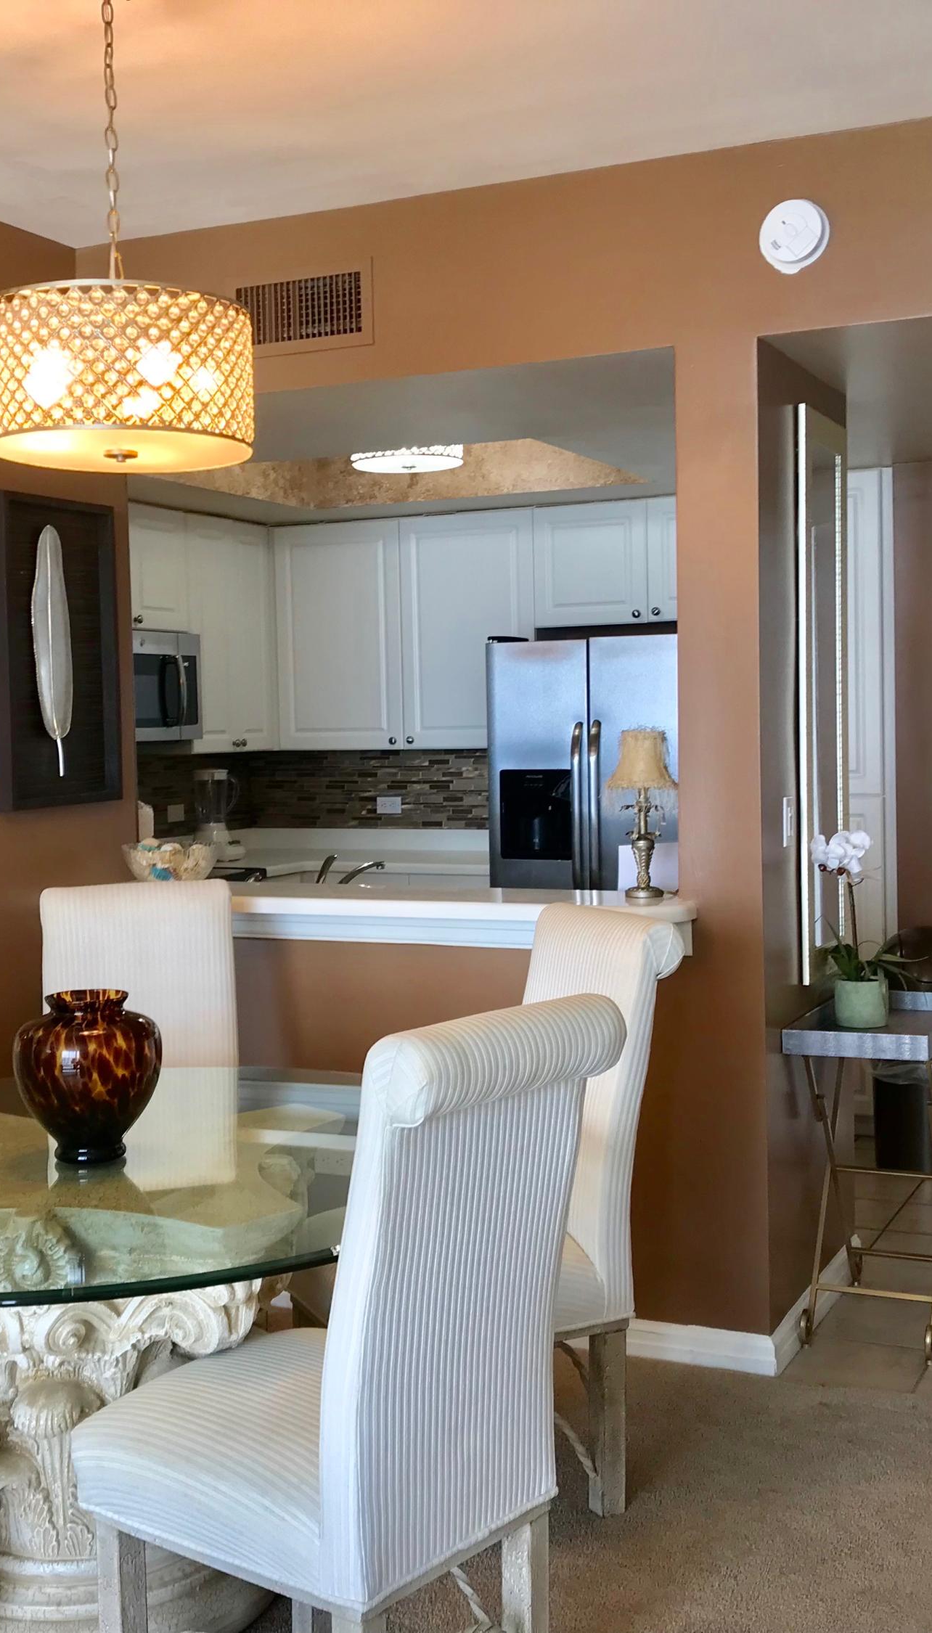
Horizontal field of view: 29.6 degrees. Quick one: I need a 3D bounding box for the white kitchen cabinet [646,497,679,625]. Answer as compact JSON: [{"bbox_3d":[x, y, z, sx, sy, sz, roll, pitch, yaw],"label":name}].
[{"bbox_3d":[0.948,-0.952,6.518,0.457,0.448,0.330,1,4,25],"label":"white kitchen cabinet"}]

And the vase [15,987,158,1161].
[{"bbox_3d":[-0.631,0.434,2.942,0.250,0.278,0.250,-1,3,0],"label":"vase"}]

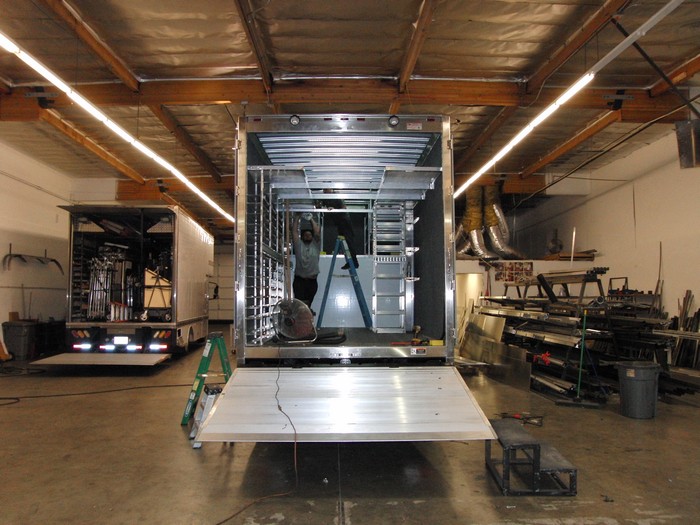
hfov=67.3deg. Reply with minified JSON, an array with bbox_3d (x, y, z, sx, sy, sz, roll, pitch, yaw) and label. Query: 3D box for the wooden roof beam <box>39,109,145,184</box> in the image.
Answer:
[{"bbox_3d":[-6.648,-2.999,13.547,0.130,0.280,7.200,0,-4,-2],"label":"wooden roof beam"}]

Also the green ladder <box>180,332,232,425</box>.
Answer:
[{"bbox_3d":[-1.802,1.535,7.058,0.740,1.166,0.470,0,-4,-2],"label":"green ladder"}]

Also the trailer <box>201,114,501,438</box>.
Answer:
[{"bbox_3d":[-0.102,0.359,8.386,2.500,3.675,7.700,0,-4,-1],"label":"trailer"}]

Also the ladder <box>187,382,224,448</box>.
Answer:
[{"bbox_3d":[-1.551,1.731,6.026,0.430,0.626,0.450,1,-4,-24],"label":"ladder"}]

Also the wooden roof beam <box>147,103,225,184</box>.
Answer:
[{"bbox_3d":[-4.169,-3.032,13.547,0.130,0.280,7.200,0,-4,-2],"label":"wooden roof beam"}]

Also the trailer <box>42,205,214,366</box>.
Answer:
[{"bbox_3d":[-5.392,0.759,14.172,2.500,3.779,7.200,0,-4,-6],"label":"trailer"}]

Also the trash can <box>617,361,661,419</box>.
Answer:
[{"bbox_3d":[3.924,1.730,7.199,0.540,0.700,0.540,-3,-5,28],"label":"trash can"}]

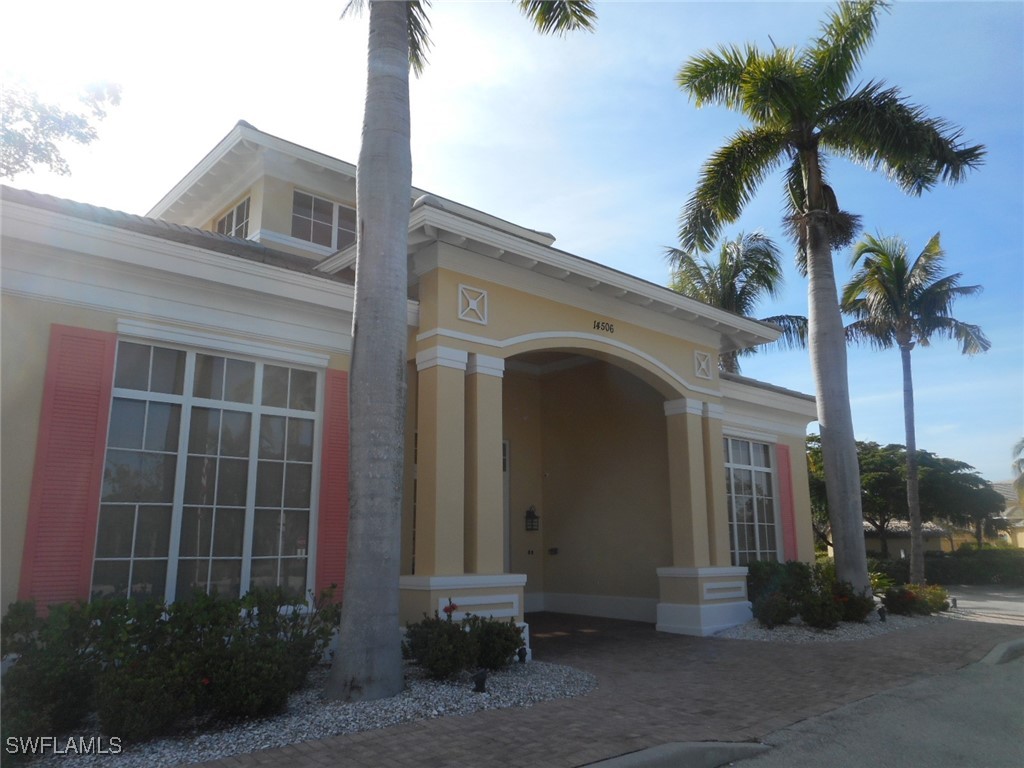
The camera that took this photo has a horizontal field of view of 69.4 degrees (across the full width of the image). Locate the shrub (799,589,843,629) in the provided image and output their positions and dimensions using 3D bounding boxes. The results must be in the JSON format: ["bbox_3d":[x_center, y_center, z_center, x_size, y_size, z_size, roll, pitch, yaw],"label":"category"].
[{"bbox_3d":[5.514,3.996,13.273,0.750,0.680,0.750,10,-16,-40],"label":"shrub"}]

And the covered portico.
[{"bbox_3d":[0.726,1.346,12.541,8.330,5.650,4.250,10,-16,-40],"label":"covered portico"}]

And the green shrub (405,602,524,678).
[{"bbox_3d":[-0.528,2.945,8.632,1.200,0.760,0.750,10,-16,-40],"label":"green shrub"}]

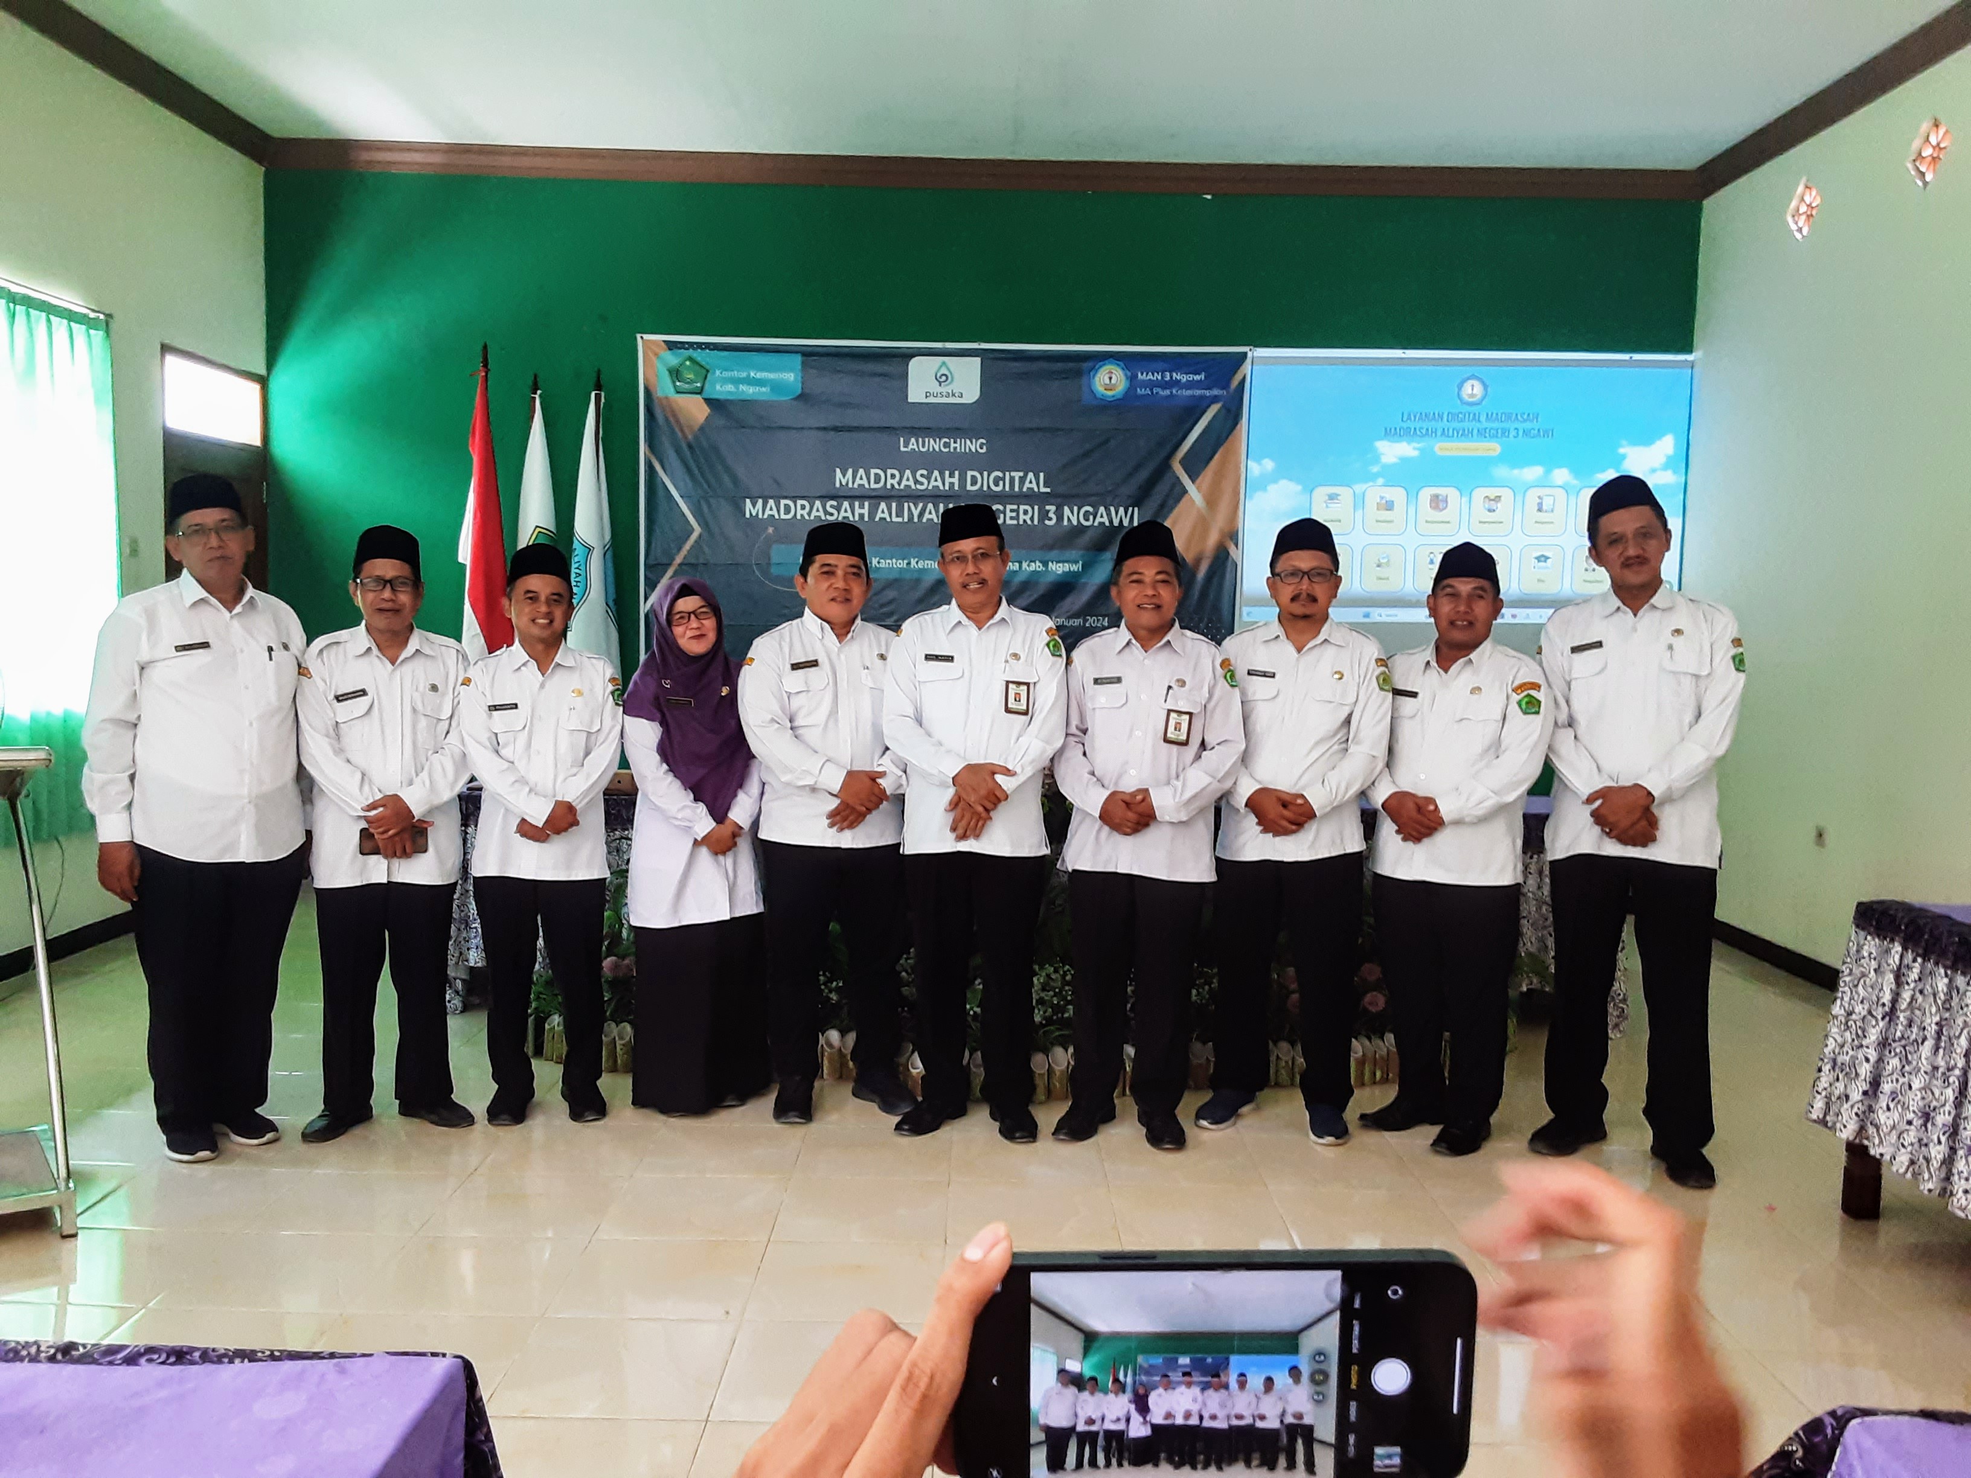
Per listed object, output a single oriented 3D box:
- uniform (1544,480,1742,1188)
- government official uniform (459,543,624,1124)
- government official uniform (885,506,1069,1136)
[{"bbox_3d":[1.730,0.232,4.060,0.540,1.800,0.360,3,5,28],"label":"uniform"},{"bbox_3d":[-1.259,0.259,4.366,0.446,1.622,0.340,0,5,-14],"label":"government official uniform"},{"bbox_3d":[-0.028,0.224,4.317,0.515,1.750,0.340,1,5,1],"label":"government official uniform"}]

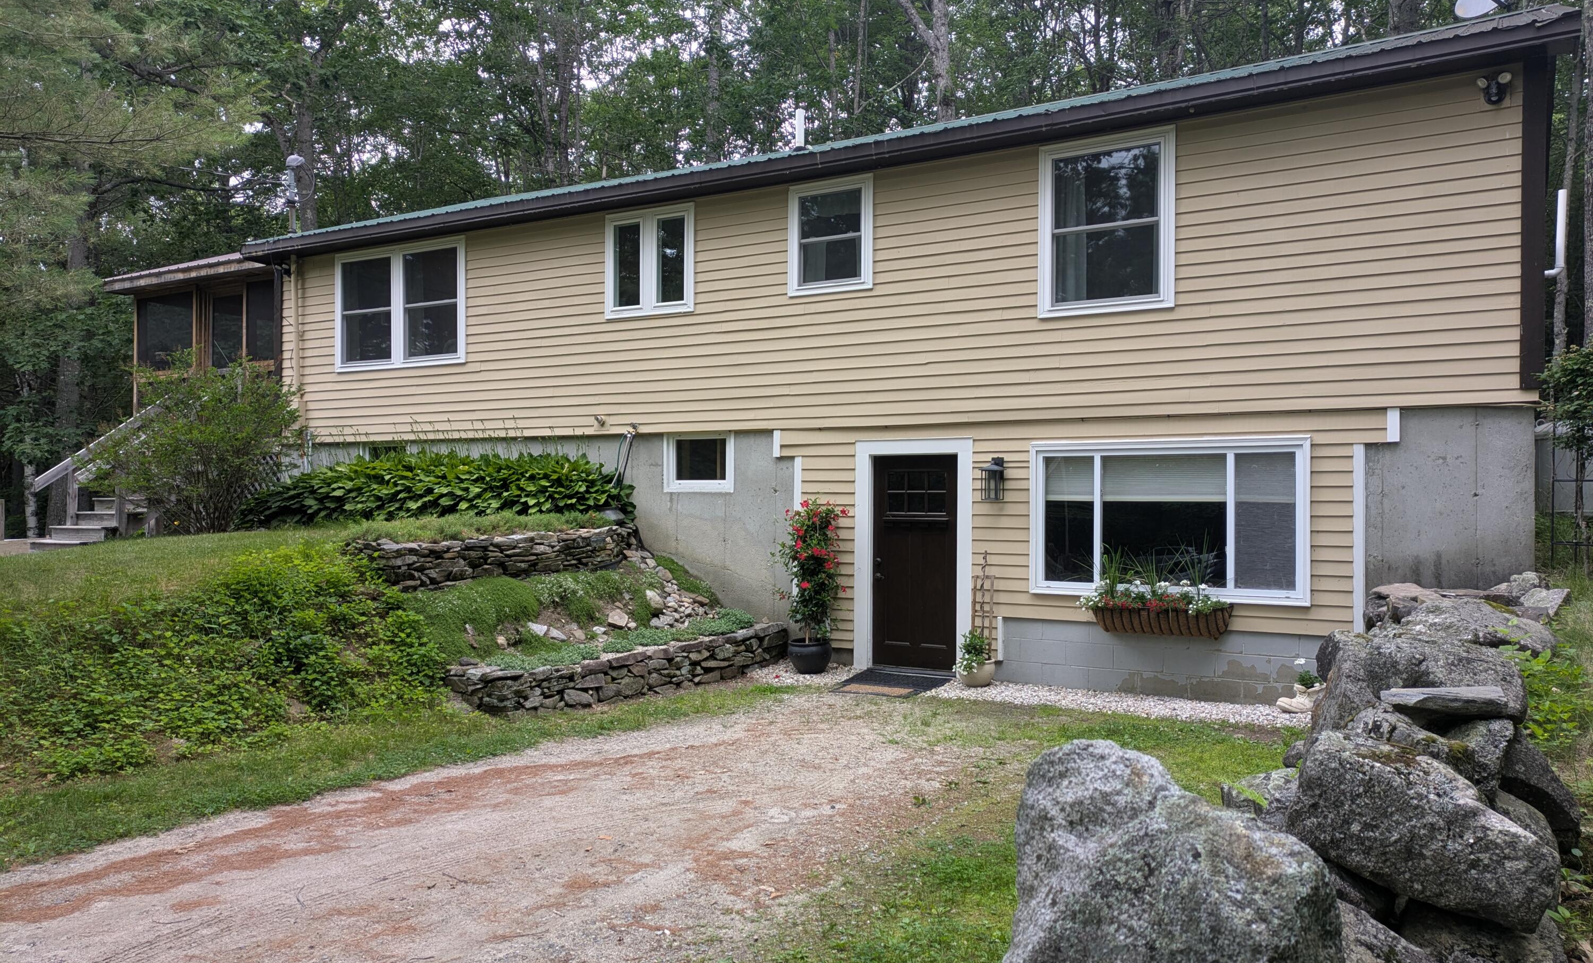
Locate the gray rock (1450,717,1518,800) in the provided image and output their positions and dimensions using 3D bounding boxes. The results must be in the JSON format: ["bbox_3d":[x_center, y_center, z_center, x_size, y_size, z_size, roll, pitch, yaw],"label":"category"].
[{"bbox_3d":[2.462,1.014,4.150,0.290,0.320,0.380,0,-1,31],"label":"gray rock"}]

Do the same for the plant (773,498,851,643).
[{"bbox_3d":[0.134,0.835,10.800,0.660,1.320,0.580,0,-1,31],"label":"plant"}]

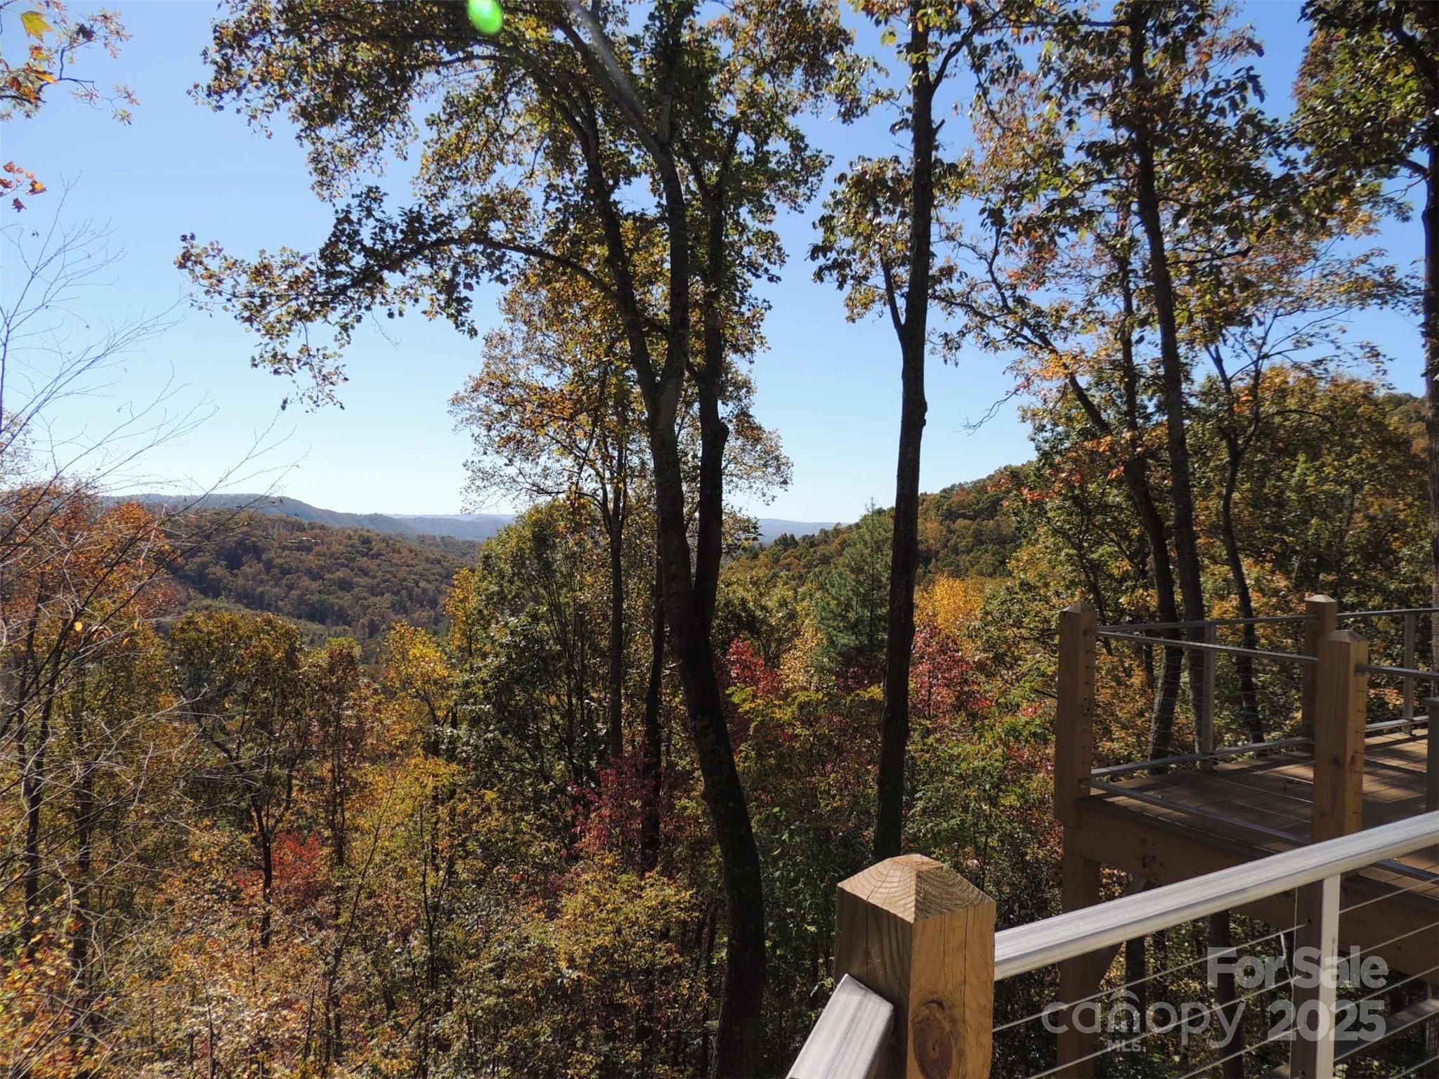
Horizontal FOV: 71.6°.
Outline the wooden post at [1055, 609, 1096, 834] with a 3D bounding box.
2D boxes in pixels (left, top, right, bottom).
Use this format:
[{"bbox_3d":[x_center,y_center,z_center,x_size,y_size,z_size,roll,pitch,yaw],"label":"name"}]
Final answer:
[{"bbox_3d":[2.050,1.002,5.740,0.140,1.260,0.140,1,1,-31],"label":"wooden post"}]

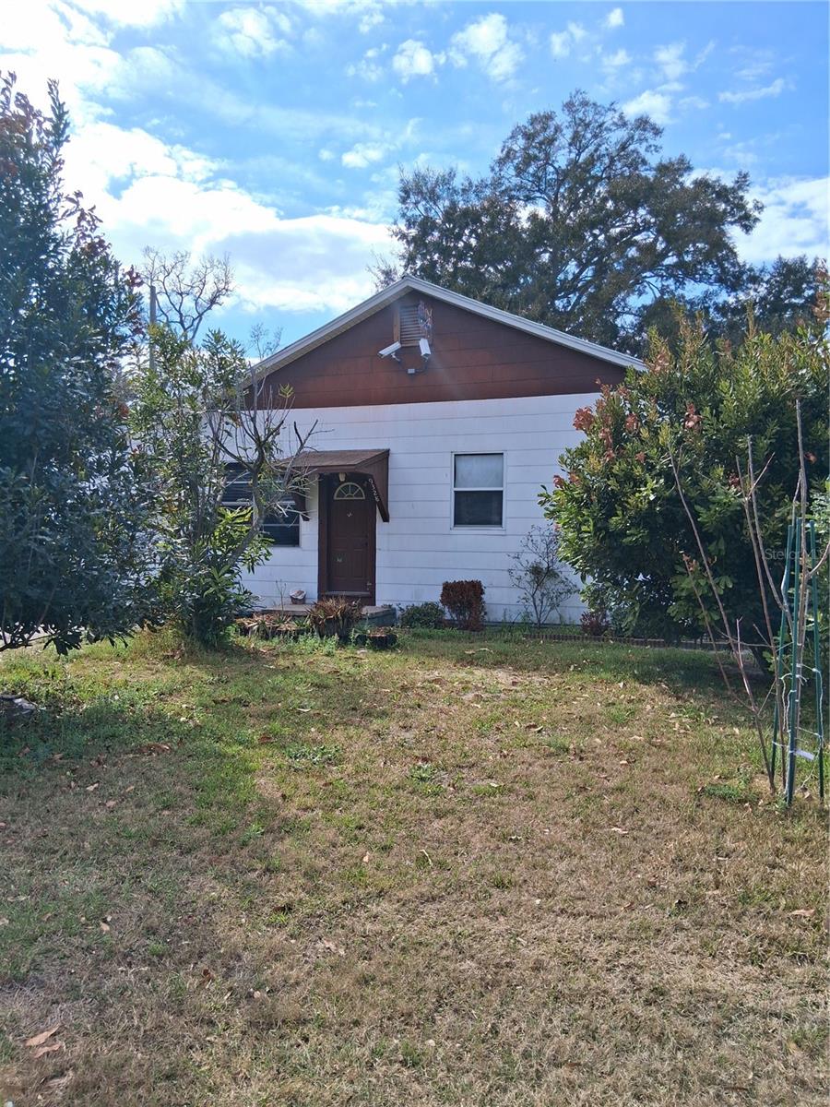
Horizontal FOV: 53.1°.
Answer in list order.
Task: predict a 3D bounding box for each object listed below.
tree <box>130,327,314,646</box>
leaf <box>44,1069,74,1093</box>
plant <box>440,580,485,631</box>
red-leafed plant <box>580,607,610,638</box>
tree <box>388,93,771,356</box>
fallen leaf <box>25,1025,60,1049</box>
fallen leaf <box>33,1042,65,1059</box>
[{"bbox_3d":[-2.628,-0.913,11.200,2.500,4.274,2.300,0,1,-13],"label":"tree"},{"bbox_3d":[-0.964,1.429,2.254,0.050,0.025,0.083,1,1,33],"label":"leaf"},{"bbox_3d":[0.751,0.824,13.150,0.700,0.817,0.620,1,1,3],"label":"plant"},{"bbox_3d":[2.676,1.025,12.400,0.450,0.468,0.420,1,1,12],"label":"red-leafed plant"},{"bbox_3d":[5.809,-8.161,30.973,14.200,18.171,13.500,1,1,11],"label":"tree"},{"bbox_3d":[-1.099,1.423,2.457,0.045,0.025,0.115,1,1,28],"label":"fallen leaf"},{"bbox_3d":[-1.051,1.425,2.386,0.038,0.022,0.080,2,2,40],"label":"fallen leaf"}]

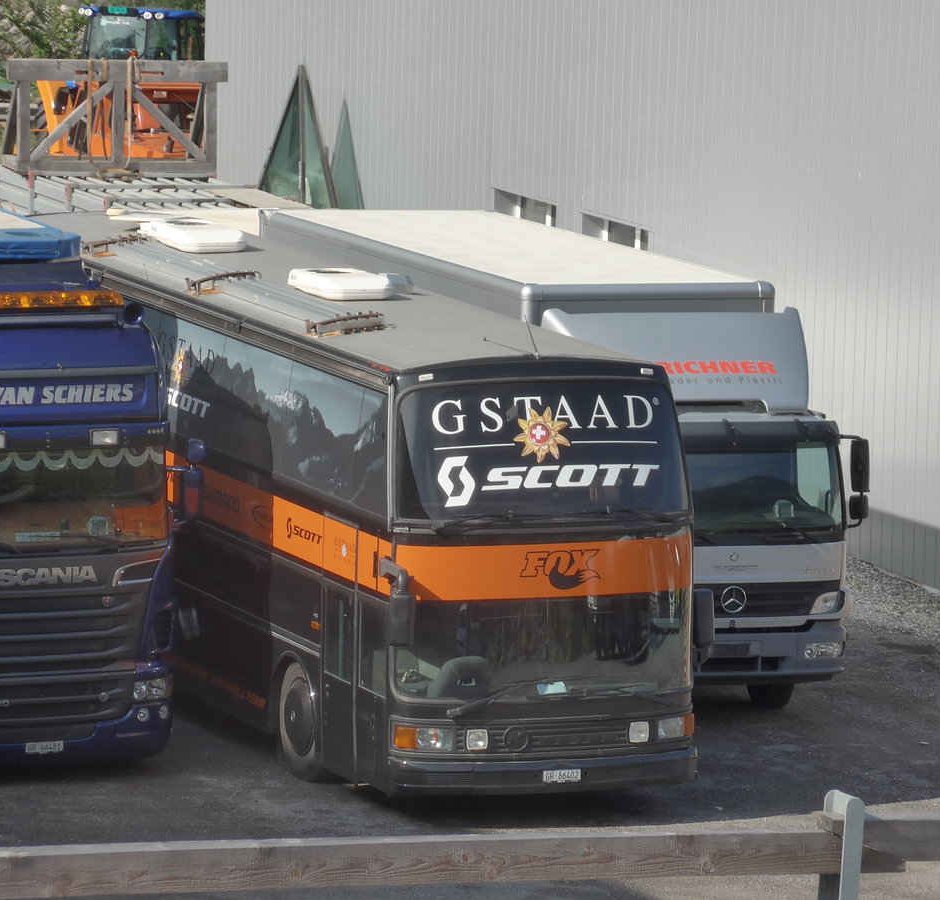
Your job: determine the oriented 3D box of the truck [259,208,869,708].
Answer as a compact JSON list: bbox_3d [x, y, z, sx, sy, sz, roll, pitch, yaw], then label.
[{"bbox_3d":[0.697,0.064,71.818,2.600,3.758,9.272,-1,8,-21],"label":"truck"}]

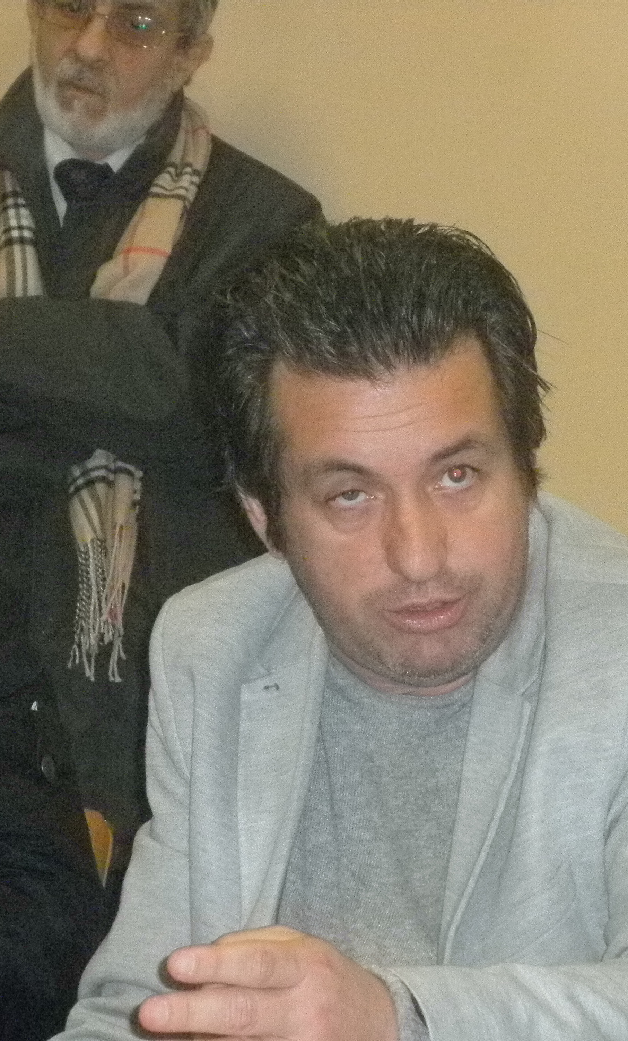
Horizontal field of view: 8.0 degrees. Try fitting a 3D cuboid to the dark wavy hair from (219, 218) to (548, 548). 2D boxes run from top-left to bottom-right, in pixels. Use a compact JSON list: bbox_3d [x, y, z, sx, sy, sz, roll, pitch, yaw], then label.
[{"bbox_3d":[0.039,-0.076,2.650,0.195,0.210,0.225,-11,10,-6],"label":"dark wavy hair"}]

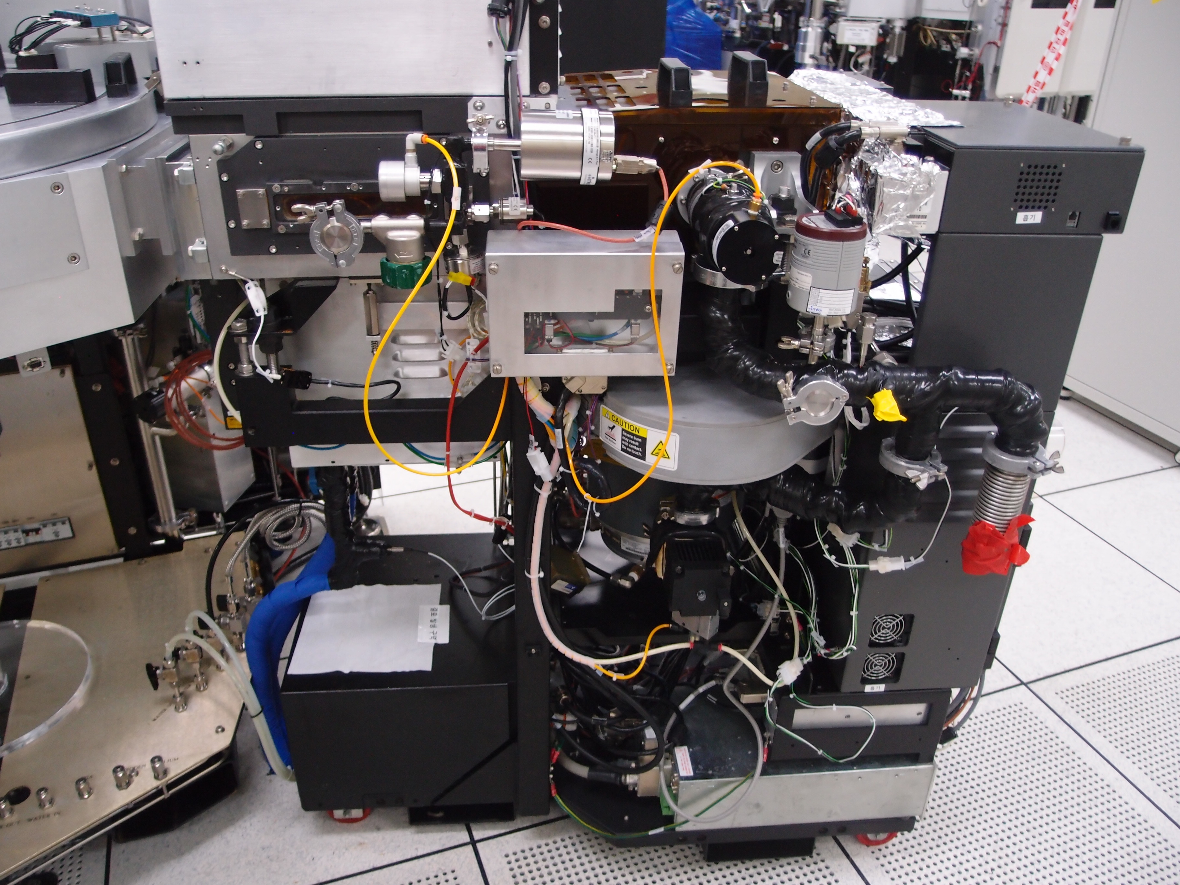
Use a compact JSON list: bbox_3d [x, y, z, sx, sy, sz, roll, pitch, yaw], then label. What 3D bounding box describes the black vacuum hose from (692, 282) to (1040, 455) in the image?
[{"bbox_3d":[0.361,-0.084,1.188,0.420,0.175,0.175,-1,29,-4],"label":"black vacuum hose"}]

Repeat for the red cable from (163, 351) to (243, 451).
[{"bbox_3d":[-0.606,-0.067,1.518,0.140,0.155,0.075,-1,29,-4],"label":"red cable"}]

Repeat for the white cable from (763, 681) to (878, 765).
[{"bbox_3d":[0.354,0.433,1.482,0.171,0.143,0.050,-1,29,-4],"label":"white cable"}]

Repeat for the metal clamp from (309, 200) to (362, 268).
[{"bbox_3d":[-0.289,-0.238,1.092,0.057,0.075,0.022,-1,29,-4],"label":"metal clamp"}]

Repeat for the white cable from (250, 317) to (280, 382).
[{"bbox_3d":[-0.406,-0.116,1.193,0.034,0.080,0.025,-1,29,-4],"label":"white cable"}]

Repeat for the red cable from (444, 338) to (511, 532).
[{"bbox_3d":[-0.153,-0.007,1.301,0.085,0.285,0.090,-1,29,-4],"label":"red cable"}]

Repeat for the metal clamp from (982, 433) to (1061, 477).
[{"bbox_3d":[0.525,0.015,1.162,0.080,0.026,0.090,-15,32,-27],"label":"metal clamp"}]

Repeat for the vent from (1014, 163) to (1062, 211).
[{"bbox_3d":[0.517,-0.296,1.105,0.052,0.052,0.010,-1,29,-4],"label":"vent"}]

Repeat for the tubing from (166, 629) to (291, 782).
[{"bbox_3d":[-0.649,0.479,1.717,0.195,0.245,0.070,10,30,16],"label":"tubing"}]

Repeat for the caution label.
[{"bbox_3d":[0.061,-0.005,1.284,0.129,0.054,0.012,21,34,32],"label":"caution label"}]

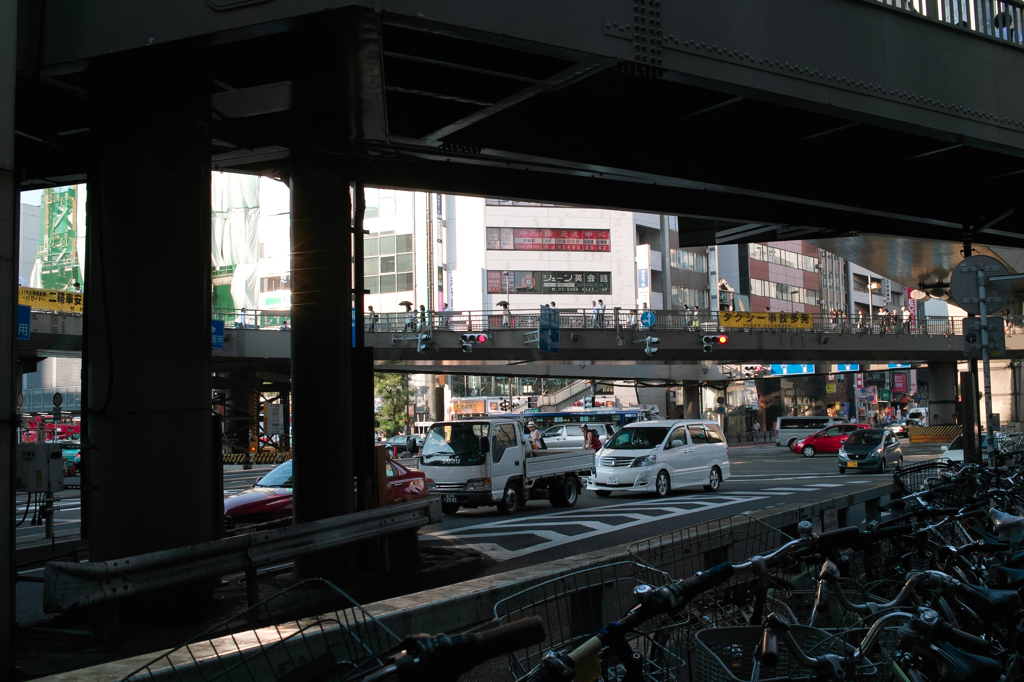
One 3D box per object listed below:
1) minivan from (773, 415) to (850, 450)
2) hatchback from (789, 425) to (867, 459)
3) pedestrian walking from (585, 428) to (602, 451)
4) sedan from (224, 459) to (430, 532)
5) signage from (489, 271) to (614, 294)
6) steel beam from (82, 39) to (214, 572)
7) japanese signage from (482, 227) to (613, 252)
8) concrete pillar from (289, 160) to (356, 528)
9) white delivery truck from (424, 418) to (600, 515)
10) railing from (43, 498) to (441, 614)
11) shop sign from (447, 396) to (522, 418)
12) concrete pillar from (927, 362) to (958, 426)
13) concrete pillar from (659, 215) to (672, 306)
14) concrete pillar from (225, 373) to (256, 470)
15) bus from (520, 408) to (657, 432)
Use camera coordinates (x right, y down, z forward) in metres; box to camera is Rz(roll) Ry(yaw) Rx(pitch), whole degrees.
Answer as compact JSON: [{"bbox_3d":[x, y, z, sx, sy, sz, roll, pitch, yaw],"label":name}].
[{"bbox_3d":[17.414,5.360,67.001,4.720,1.990,1.700,-2,-4,5],"label":"minivan"},{"bbox_3d":[15.054,4.658,54.460,3.880,1.525,1.690,-2,-5,8],"label":"hatchback"},{"bbox_3d":[2.350,3.413,34.000,0.700,1.700,0.550,-1,-5,-8],"label":"pedestrian walking"},{"bbox_3d":[-3.141,2.633,19.157,1.820,1.420,4.600,-4,-5,28],"label":"sedan"},{"bbox_3d":[3.113,-4.793,96.000,10.370,1.870,0.200,0,-4,-14],"label":"signage"},{"bbox_3d":[-3.595,-0.053,11.604,1.220,5.500,1.220,-1,-4,0],"label":"steel beam"},{"bbox_3d":[3.030,-8.301,96.000,10.370,1.870,0.200,0,-4,-14],"label":"japanese signage"},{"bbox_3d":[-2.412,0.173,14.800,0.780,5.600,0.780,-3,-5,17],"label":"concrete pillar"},{"bbox_3d":[-0.001,2.563,25.352,1.700,2.030,4.700,-4,-5,31],"label":"white delivery truck"},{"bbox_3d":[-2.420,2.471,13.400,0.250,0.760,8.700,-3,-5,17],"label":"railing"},{"bbox_3d":[-2.170,5.169,92.000,5.600,1.400,0.400,-1,-4,3],"label":"shop sign"},{"bbox_3d":[26.957,3.788,73.000,1.700,5.000,1.700,-3,-5,22],"label":"concrete pillar"},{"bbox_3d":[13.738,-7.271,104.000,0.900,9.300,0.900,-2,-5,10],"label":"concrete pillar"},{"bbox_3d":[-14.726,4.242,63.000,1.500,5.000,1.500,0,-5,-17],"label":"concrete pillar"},{"bbox_3d":[3.698,6.416,81.980,10.700,3.050,2.500,-2,-4,12],"label":"bus"}]

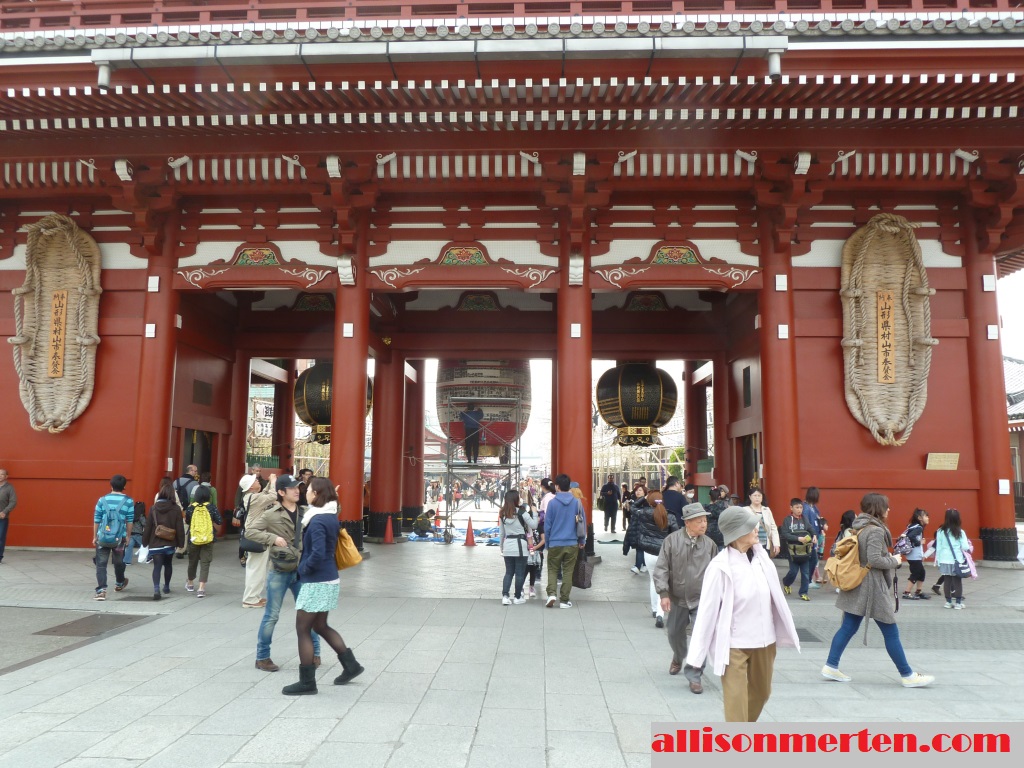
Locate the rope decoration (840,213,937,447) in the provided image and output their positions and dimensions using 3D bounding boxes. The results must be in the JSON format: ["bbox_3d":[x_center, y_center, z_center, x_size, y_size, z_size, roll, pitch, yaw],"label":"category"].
[{"bbox_3d":[7.468,-1.071,14.654,1.867,4.610,0.500,0,-2,2],"label":"rope decoration"}]

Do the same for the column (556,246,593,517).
[{"bbox_3d":[1.308,0.339,15.188,0.717,6.364,0.717,0,-7,2],"label":"column"}]

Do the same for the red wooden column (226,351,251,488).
[{"bbox_3d":[-7.350,1.417,19.380,0.747,5.151,0.747,0,-7,2],"label":"red wooden column"}]

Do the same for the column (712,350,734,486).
[{"bbox_3d":[5.583,1.475,18.878,0.747,5.151,0.747,0,-7,2],"label":"column"}]

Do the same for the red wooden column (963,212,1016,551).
[{"bbox_3d":[9.514,-0.116,14.871,0.740,6.849,0.740,0,-7,2],"label":"red wooden column"}]

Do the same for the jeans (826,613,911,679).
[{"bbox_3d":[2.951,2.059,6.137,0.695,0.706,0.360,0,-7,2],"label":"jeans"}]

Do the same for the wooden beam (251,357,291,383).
[{"bbox_3d":[-7.207,-0.379,21.924,0.260,0.410,3.500,0,-7,2],"label":"wooden beam"}]

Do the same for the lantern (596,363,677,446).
[{"bbox_3d":[3.622,0.409,21.437,2.312,2.799,2.312,0,-7,2],"label":"lantern"}]

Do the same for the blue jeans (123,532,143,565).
[{"bbox_3d":[-6.859,2.988,13.432,0.360,0.571,0.360,-5,-10,39],"label":"blue jeans"}]

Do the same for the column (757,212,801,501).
[{"bbox_3d":[5.445,-0.118,15.033,0.740,6.924,0.740,0,-7,2],"label":"column"}]

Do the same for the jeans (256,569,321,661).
[{"bbox_3d":[-1.940,1.968,6.431,0.380,0.820,0.420,-7,-10,44],"label":"jeans"}]

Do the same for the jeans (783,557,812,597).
[{"bbox_3d":[4.037,2.675,10.493,0.360,0.680,0.330,-2,-8,18],"label":"jeans"}]

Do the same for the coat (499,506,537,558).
[{"bbox_3d":[0.060,1.976,9.906,0.480,0.680,0.330,-1,-7,12],"label":"coat"}]

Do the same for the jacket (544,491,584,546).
[{"bbox_3d":[0.696,1.796,9.802,0.520,0.750,0.310,1,-7,-2],"label":"jacket"}]

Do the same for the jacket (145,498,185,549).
[{"bbox_3d":[-4.755,1.902,10.120,0.500,0.680,0.320,3,-8,-18],"label":"jacket"}]

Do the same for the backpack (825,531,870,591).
[{"bbox_3d":[2.768,1.456,6.100,0.250,0.460,0.330,10,-7,-9],"label":"backpack"}]

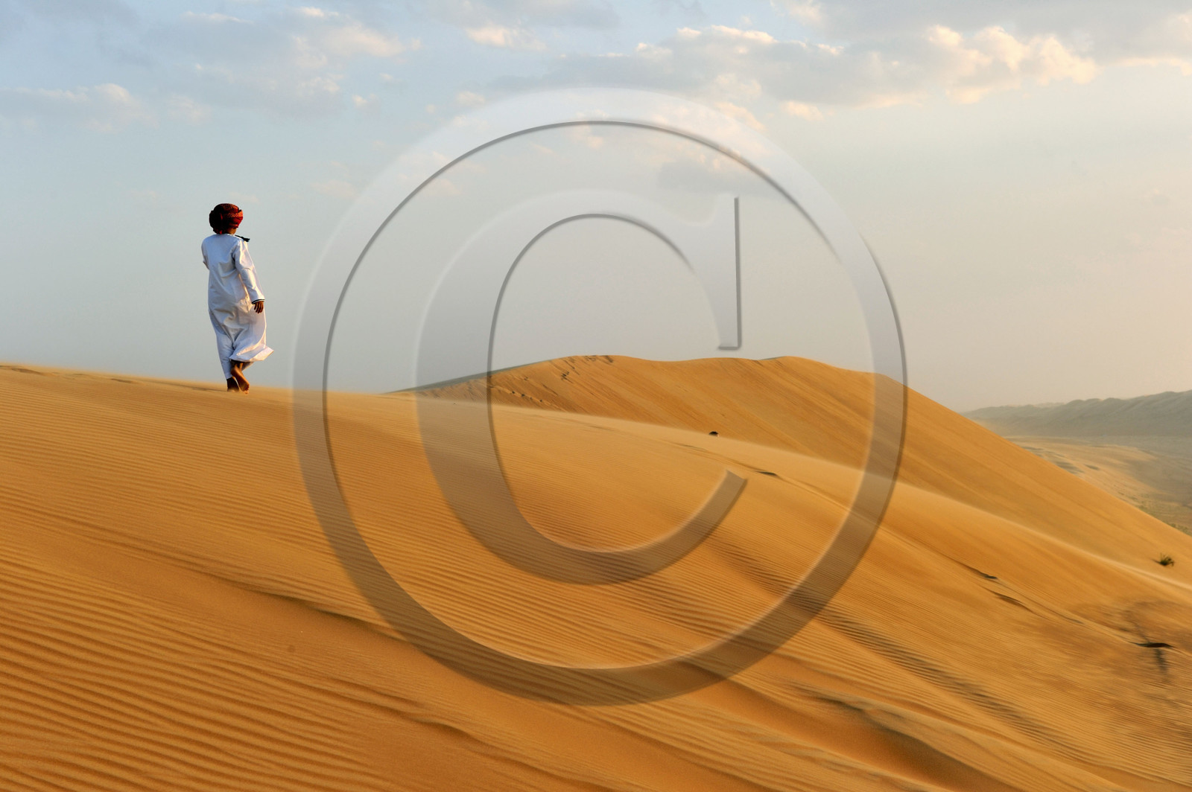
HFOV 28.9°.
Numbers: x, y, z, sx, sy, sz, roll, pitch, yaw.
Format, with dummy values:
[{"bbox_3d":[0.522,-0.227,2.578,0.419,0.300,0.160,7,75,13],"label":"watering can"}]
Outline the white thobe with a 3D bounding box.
[{"bbox_3d":[-3.210,-0.805,20.700,0.620,1.310,0.450,0,0,0],"label":"white thobe"}]

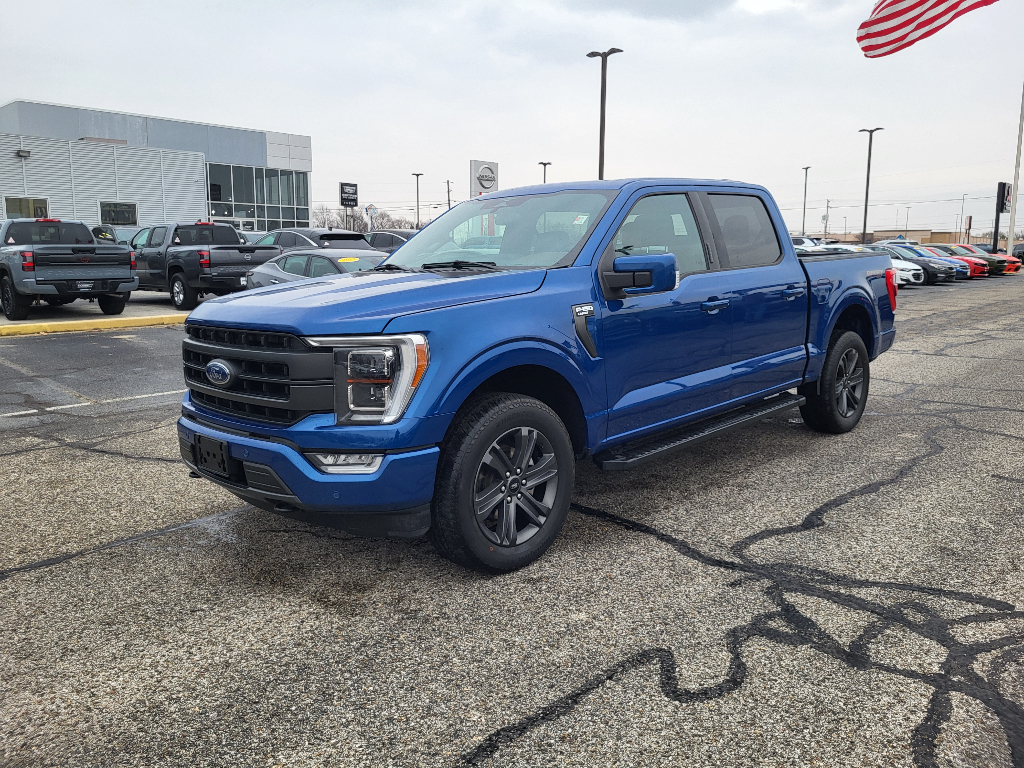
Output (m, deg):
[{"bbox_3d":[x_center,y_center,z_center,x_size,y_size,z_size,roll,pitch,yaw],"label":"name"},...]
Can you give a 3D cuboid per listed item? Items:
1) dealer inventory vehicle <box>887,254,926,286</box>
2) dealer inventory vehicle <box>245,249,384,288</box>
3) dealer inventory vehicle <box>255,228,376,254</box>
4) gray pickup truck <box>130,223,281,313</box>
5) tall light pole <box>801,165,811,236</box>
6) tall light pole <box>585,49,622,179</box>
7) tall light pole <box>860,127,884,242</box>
[{"bbox_3d":[12.292,-4.316,27.667,4.900,1.455,1.855,10,14,44],"label":"dealer inventory vehicle"},{"bbox_3d":[-2.857,-1.705,13.865,4.880,1.445,1.860,10,14,44],"label":"dealer inventory vehicle"},{"bbox_3d":[-5.405,-2.994,19.375,4.700,1.700,1.870,10,14,44],"label":"dealer inventory vehicle"},{"bbox_3d":[-7.437,-2.758,17.748,5.300,1.830,1.880,10,15,44],"label":"gray pickup truck"},{"bbox_3d":[26.033,-15.185,68.640,0.400,8.000,1.100,-10,14,-44],"label":"tall light pole"},{"bbox_3d":[3.194,-7.518,27.094,0.400,8.000,1.550,-10,14,-44],"label":"tall light pole"},{"bbox_3d":[20.858,-10.903,45.351,0.400,8.000,1.500,-10,14,-44],"label":"tall light pole"}]

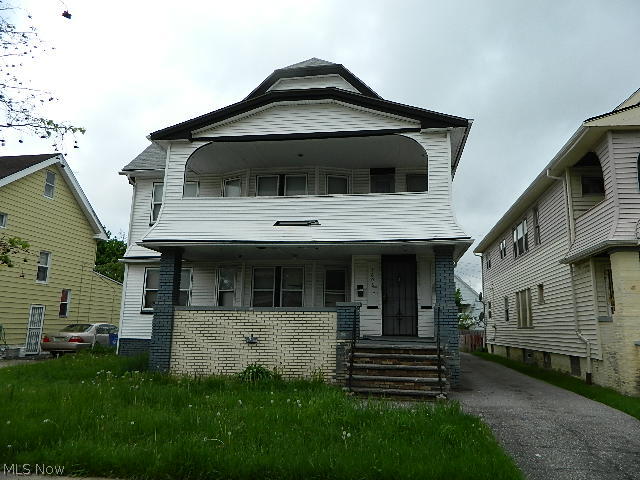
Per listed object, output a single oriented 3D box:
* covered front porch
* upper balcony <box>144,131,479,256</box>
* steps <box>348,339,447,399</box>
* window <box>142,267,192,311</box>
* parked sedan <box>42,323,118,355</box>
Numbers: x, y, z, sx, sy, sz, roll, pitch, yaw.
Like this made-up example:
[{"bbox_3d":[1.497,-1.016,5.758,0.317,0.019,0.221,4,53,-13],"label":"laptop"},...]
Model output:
[{"bbox_3d":[-0.373,1.971,12.352,7.500,3.250,2.450,0,-11,9],"label":"covered front porch"},{"bbox_3d":[-0.334,-1.033,12.832,8.000,2.900,2.800,0,-11,9],"label":"upper balcony"},{"bbox_3d":[1.636,2.769,9.903,1.900,1.080,1.450,0,-11,9],"label":"steps"},{"bbox_3d":[-4.866,1.500,14.639,1.600,1.380,0.130,0,-11,9],"label":"window"},{"bbox_3d":[-10.093,4.499,20.948,1.790,1.430,4.750,0,-11,9],"label":"parked sedan"}]

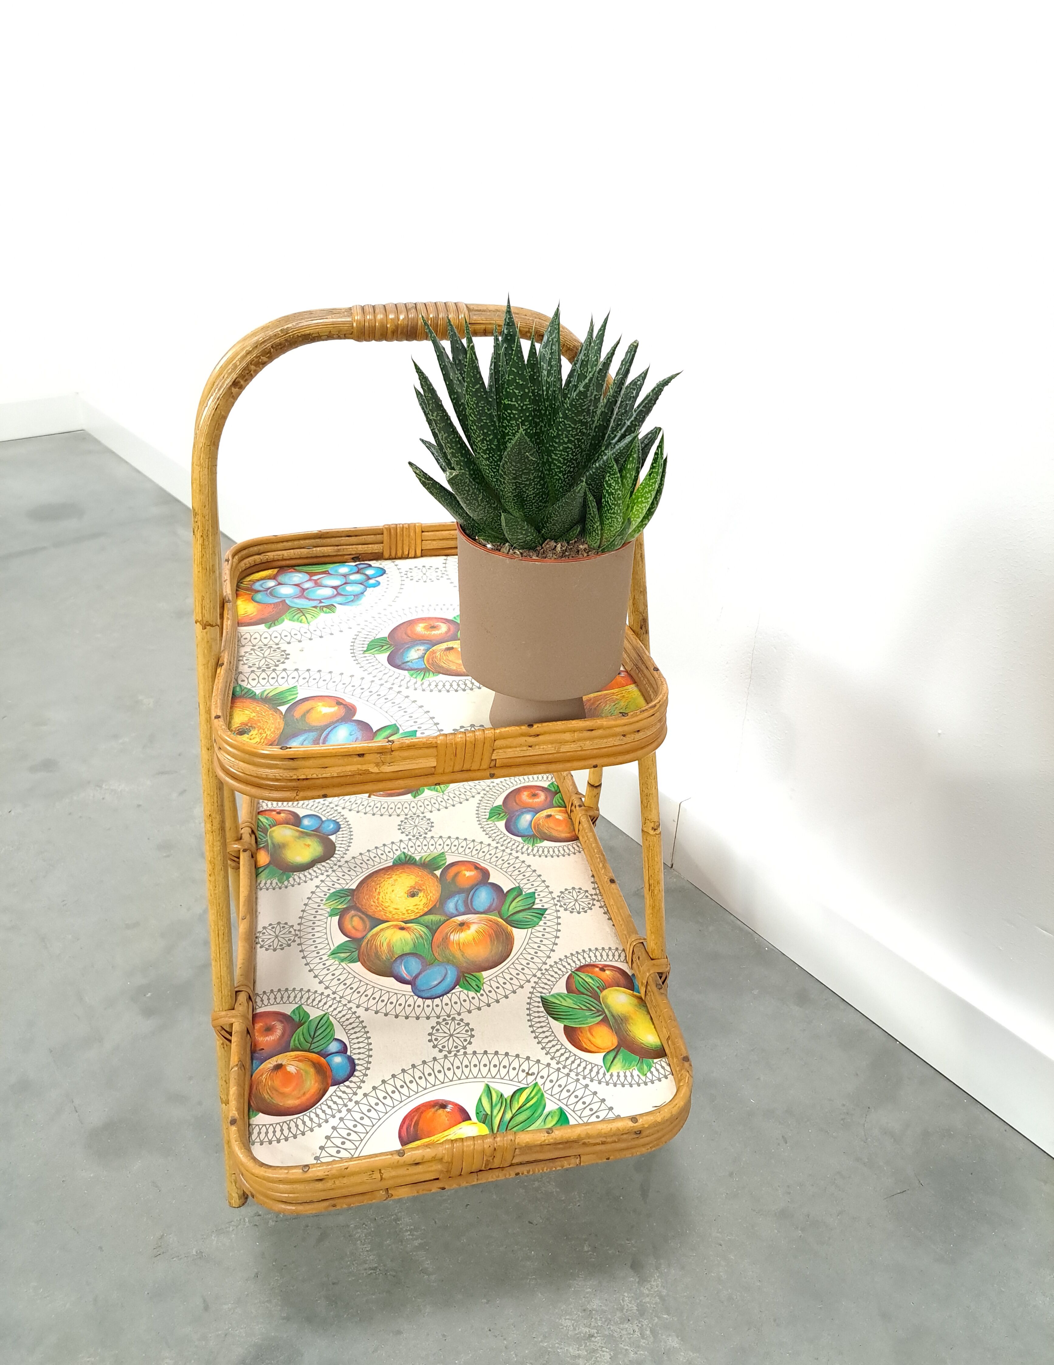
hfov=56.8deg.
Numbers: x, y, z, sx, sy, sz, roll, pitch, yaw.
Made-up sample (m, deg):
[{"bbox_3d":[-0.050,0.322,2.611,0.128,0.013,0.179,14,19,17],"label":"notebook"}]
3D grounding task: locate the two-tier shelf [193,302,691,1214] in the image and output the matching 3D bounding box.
[{"bbox_3d":[-0.087,0.059,0.881,0.436,0.758,0.544,-5,29,-12],"label":"two-tier shelf"}]

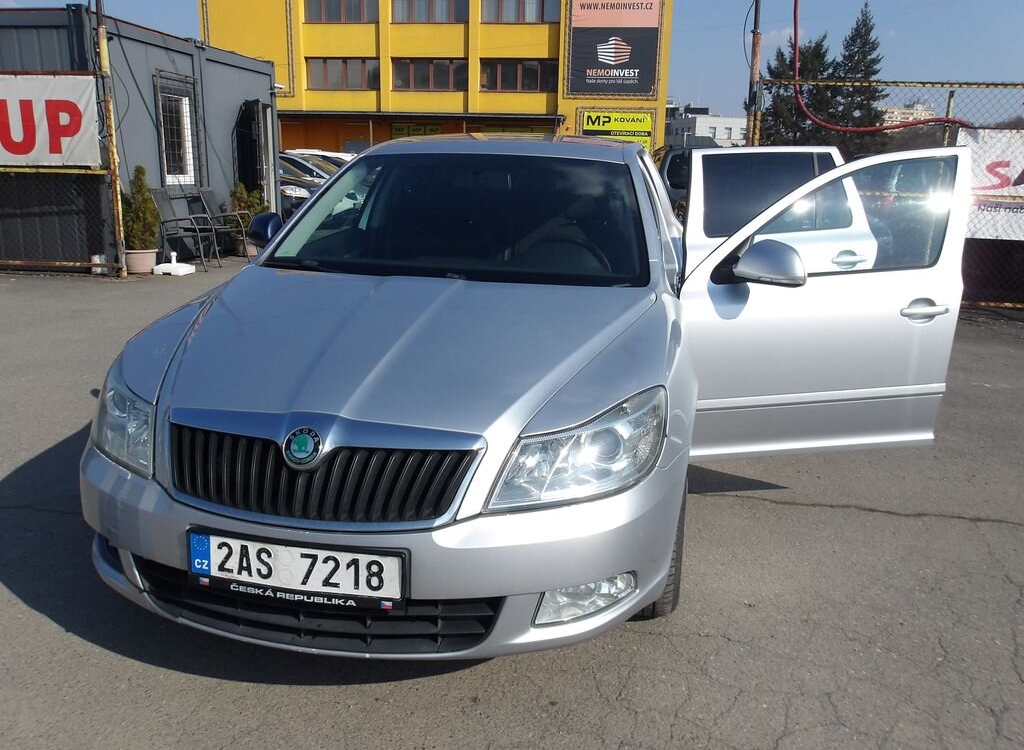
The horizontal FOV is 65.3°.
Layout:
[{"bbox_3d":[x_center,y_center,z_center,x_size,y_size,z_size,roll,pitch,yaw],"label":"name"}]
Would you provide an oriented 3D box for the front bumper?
[{"bbox_3d":[-0.448,0.404,2.081,1.740,0.415,0.580,4,17,11],"label":"front bumper"}]

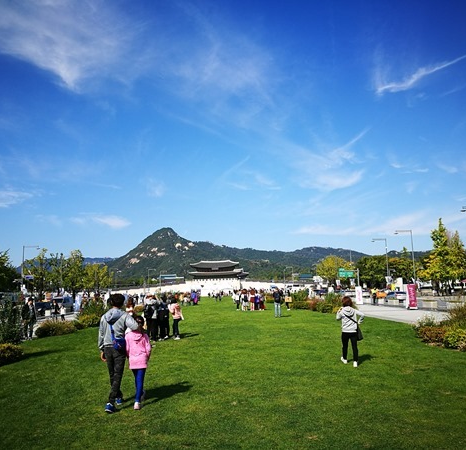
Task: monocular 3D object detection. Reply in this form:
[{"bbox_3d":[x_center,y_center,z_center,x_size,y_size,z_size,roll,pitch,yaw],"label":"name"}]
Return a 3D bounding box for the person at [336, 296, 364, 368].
[{"bbox_3d":[2.602,2.426,10.663,0.620,1.567,0.420,-3,-8,6],"label":"person"}]

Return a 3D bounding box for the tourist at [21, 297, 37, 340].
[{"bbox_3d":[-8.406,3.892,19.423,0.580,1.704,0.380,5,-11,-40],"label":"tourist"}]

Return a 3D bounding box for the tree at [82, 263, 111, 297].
[{"bbox_3d":[-40.402,16.705,139.129,8.000,10.800,8.000,-1,-8,0],"label":"tree"}]

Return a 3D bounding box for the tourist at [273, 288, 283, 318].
[{"bbox_3d":[2.635,4.501,26.829,0.560,1.730,0.420,-1,-8,3],"label":"tourist"}]

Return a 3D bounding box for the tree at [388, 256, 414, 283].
[{"bbox_3d":[34.001,10.018,95.000,5.500,7.200,5.500,-1,-7,0],"label":"tree"}]

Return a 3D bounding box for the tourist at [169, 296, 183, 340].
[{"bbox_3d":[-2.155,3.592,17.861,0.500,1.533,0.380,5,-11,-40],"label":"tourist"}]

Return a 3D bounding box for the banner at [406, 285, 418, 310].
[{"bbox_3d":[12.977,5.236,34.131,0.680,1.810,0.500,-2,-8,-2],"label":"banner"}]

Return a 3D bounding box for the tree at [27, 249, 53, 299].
[{"bbox_3d":[-39.279,10.048,95.000,5.000,10.400,5.000,-1,-7,0],"label":"tree"}]

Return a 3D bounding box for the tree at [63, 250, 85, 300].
[{"bbox_3d":[-38.955,12.450,114.477,5.800,12.700,5.800,-1,-8,0],"label":"tree"}]

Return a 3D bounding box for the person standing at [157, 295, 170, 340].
[{"bbox_3d":[-2.465,3.272,16.600,0.500,1.630,0.400,-2,-7,3],"label":"person standing"}]

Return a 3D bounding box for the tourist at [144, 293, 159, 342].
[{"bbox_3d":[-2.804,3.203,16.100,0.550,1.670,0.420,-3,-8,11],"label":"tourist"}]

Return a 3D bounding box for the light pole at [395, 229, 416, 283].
[{"bbox_3d":[29.487,6.368,80.000,2.900,10.800,0.400,-1,-7,0],"label":"light pole"}]

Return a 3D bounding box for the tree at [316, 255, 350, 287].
[{"bbox_3d":[29.243,14.824,136.187,9.600,12.200,9.600,-1,-8,0],"label":"tree"}]

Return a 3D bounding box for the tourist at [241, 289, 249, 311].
[{"bbox_3d":[0.905,5.611,34.915,0.520,1.585,0.380,-2,-8,0],"label":"tourist"}]

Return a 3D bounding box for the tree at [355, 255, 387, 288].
[{"bbox_3d":[34.720,12.748,116.269,8.200,10.600,8.200,-1,-8,0],"label":"tree"}]

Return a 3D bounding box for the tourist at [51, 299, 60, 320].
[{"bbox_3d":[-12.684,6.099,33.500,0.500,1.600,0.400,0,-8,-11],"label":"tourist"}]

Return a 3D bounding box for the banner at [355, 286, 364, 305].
[{"bbox_3d":[12.871,7.196,47.428,0.720,1.850,0.400,-2,-8,8],"label":"banner"}]

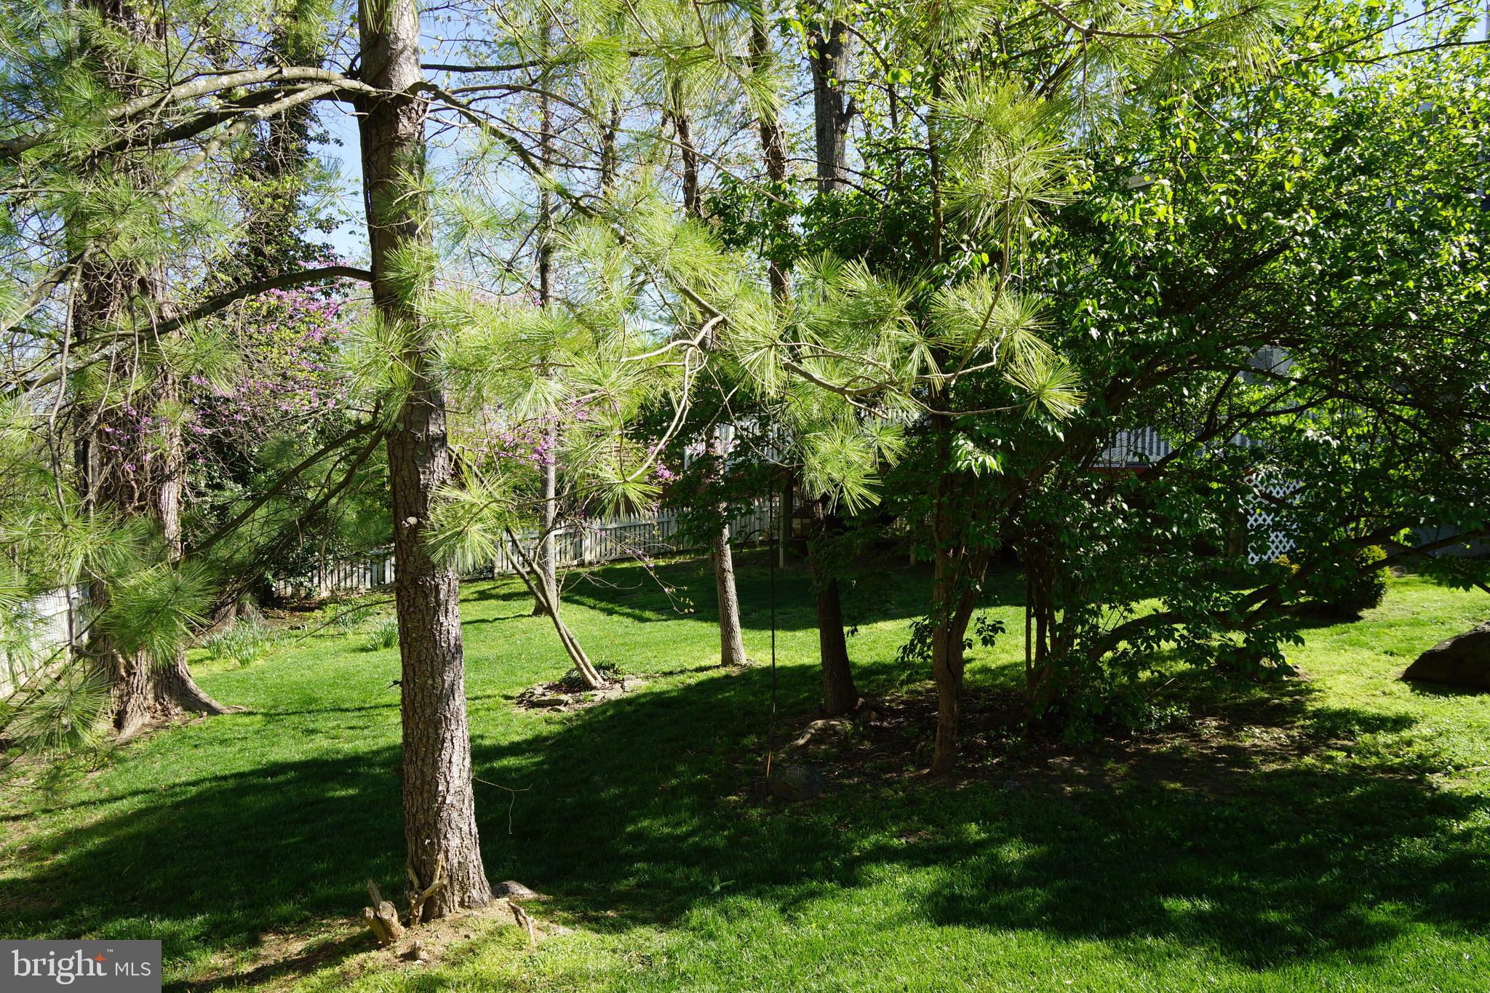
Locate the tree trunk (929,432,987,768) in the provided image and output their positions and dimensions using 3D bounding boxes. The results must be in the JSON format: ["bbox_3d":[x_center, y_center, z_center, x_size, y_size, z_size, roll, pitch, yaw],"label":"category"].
[{"bbox_3d":[1.290,0.631,6.050,0.350,2.100,0.310,0,0,0],"label":"tree trunk"}]

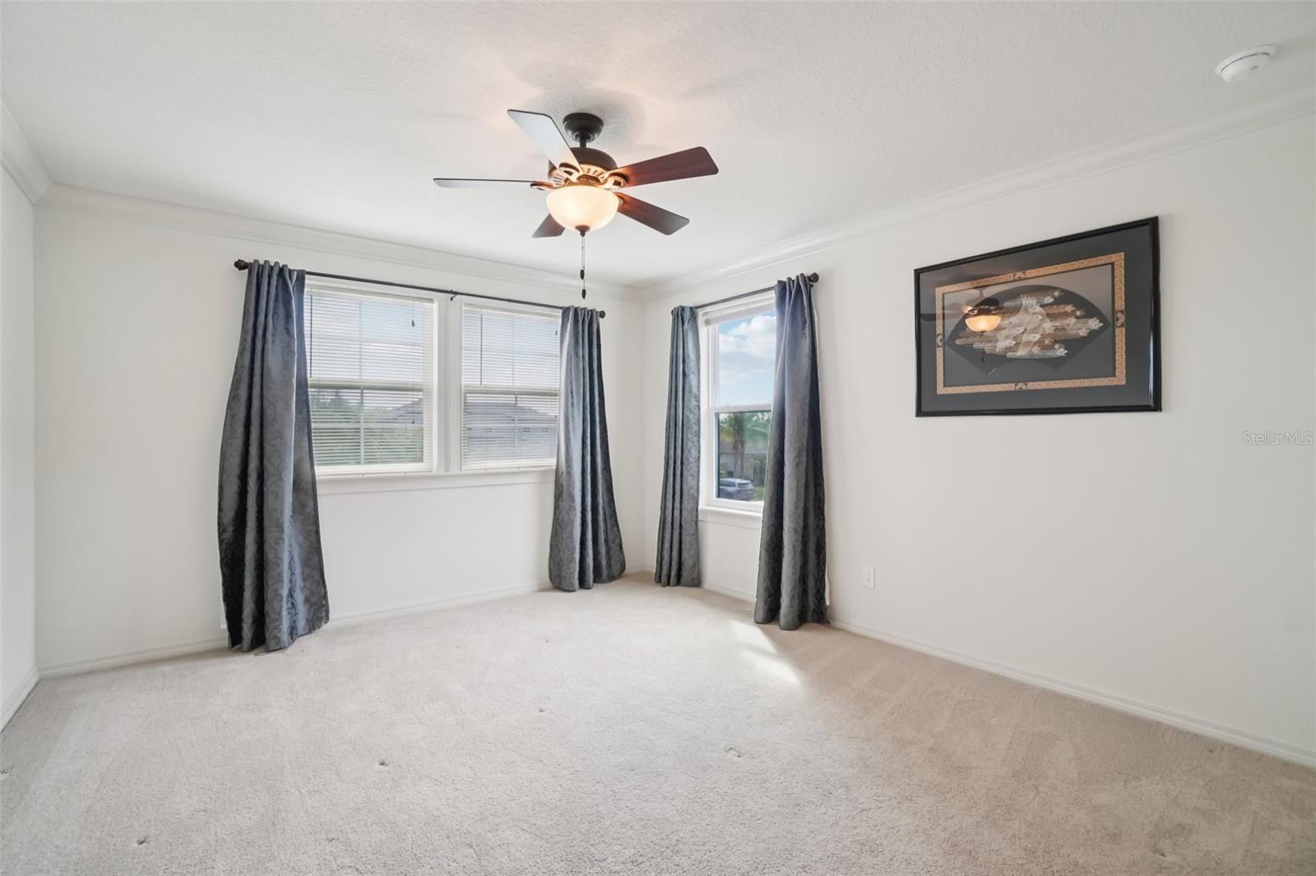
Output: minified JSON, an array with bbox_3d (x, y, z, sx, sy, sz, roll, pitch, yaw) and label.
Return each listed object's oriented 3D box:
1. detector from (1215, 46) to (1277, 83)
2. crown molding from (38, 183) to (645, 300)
[{"bbox_3d":[1.944,-1.230,1.815,0.145,0.042,0.145,-1,1,-41],"label":"detector"},{"bbox_3d":[-1.560,-1.209,3.706,3.620,0.100,0.110,-1,1,-35],"label":"crown molding"}]

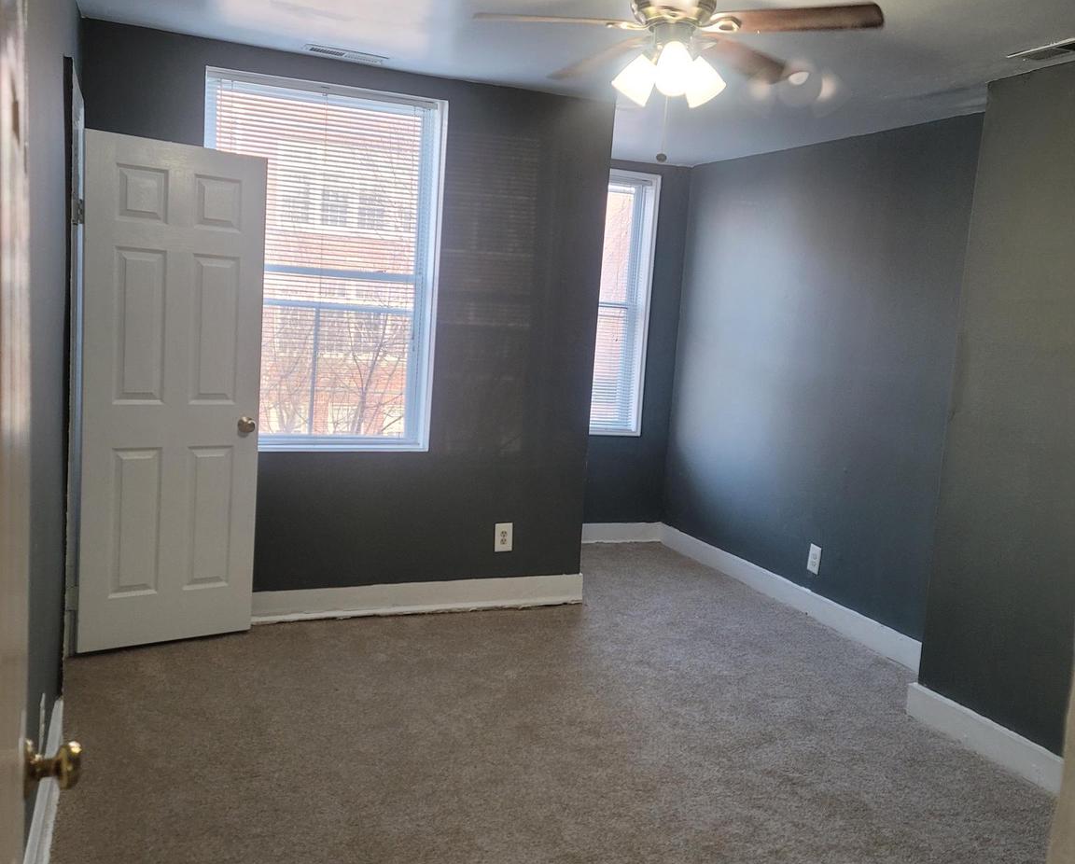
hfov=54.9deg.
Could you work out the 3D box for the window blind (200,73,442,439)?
[{"bbox_3d":[-0.943,-0.702,4.522,0.970,1.540,0.050,1,8,-21],"label":"window blind"}]

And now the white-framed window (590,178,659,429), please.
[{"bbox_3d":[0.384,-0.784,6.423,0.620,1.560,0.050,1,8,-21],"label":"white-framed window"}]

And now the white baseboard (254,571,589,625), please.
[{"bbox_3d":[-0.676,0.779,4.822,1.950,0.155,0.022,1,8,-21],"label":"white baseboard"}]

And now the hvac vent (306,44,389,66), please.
[{"bbox_3d":[-0.796,-1.548,4.273,0.345,0.020,0.145,1,8,-21],"label":"hvac vent"}]

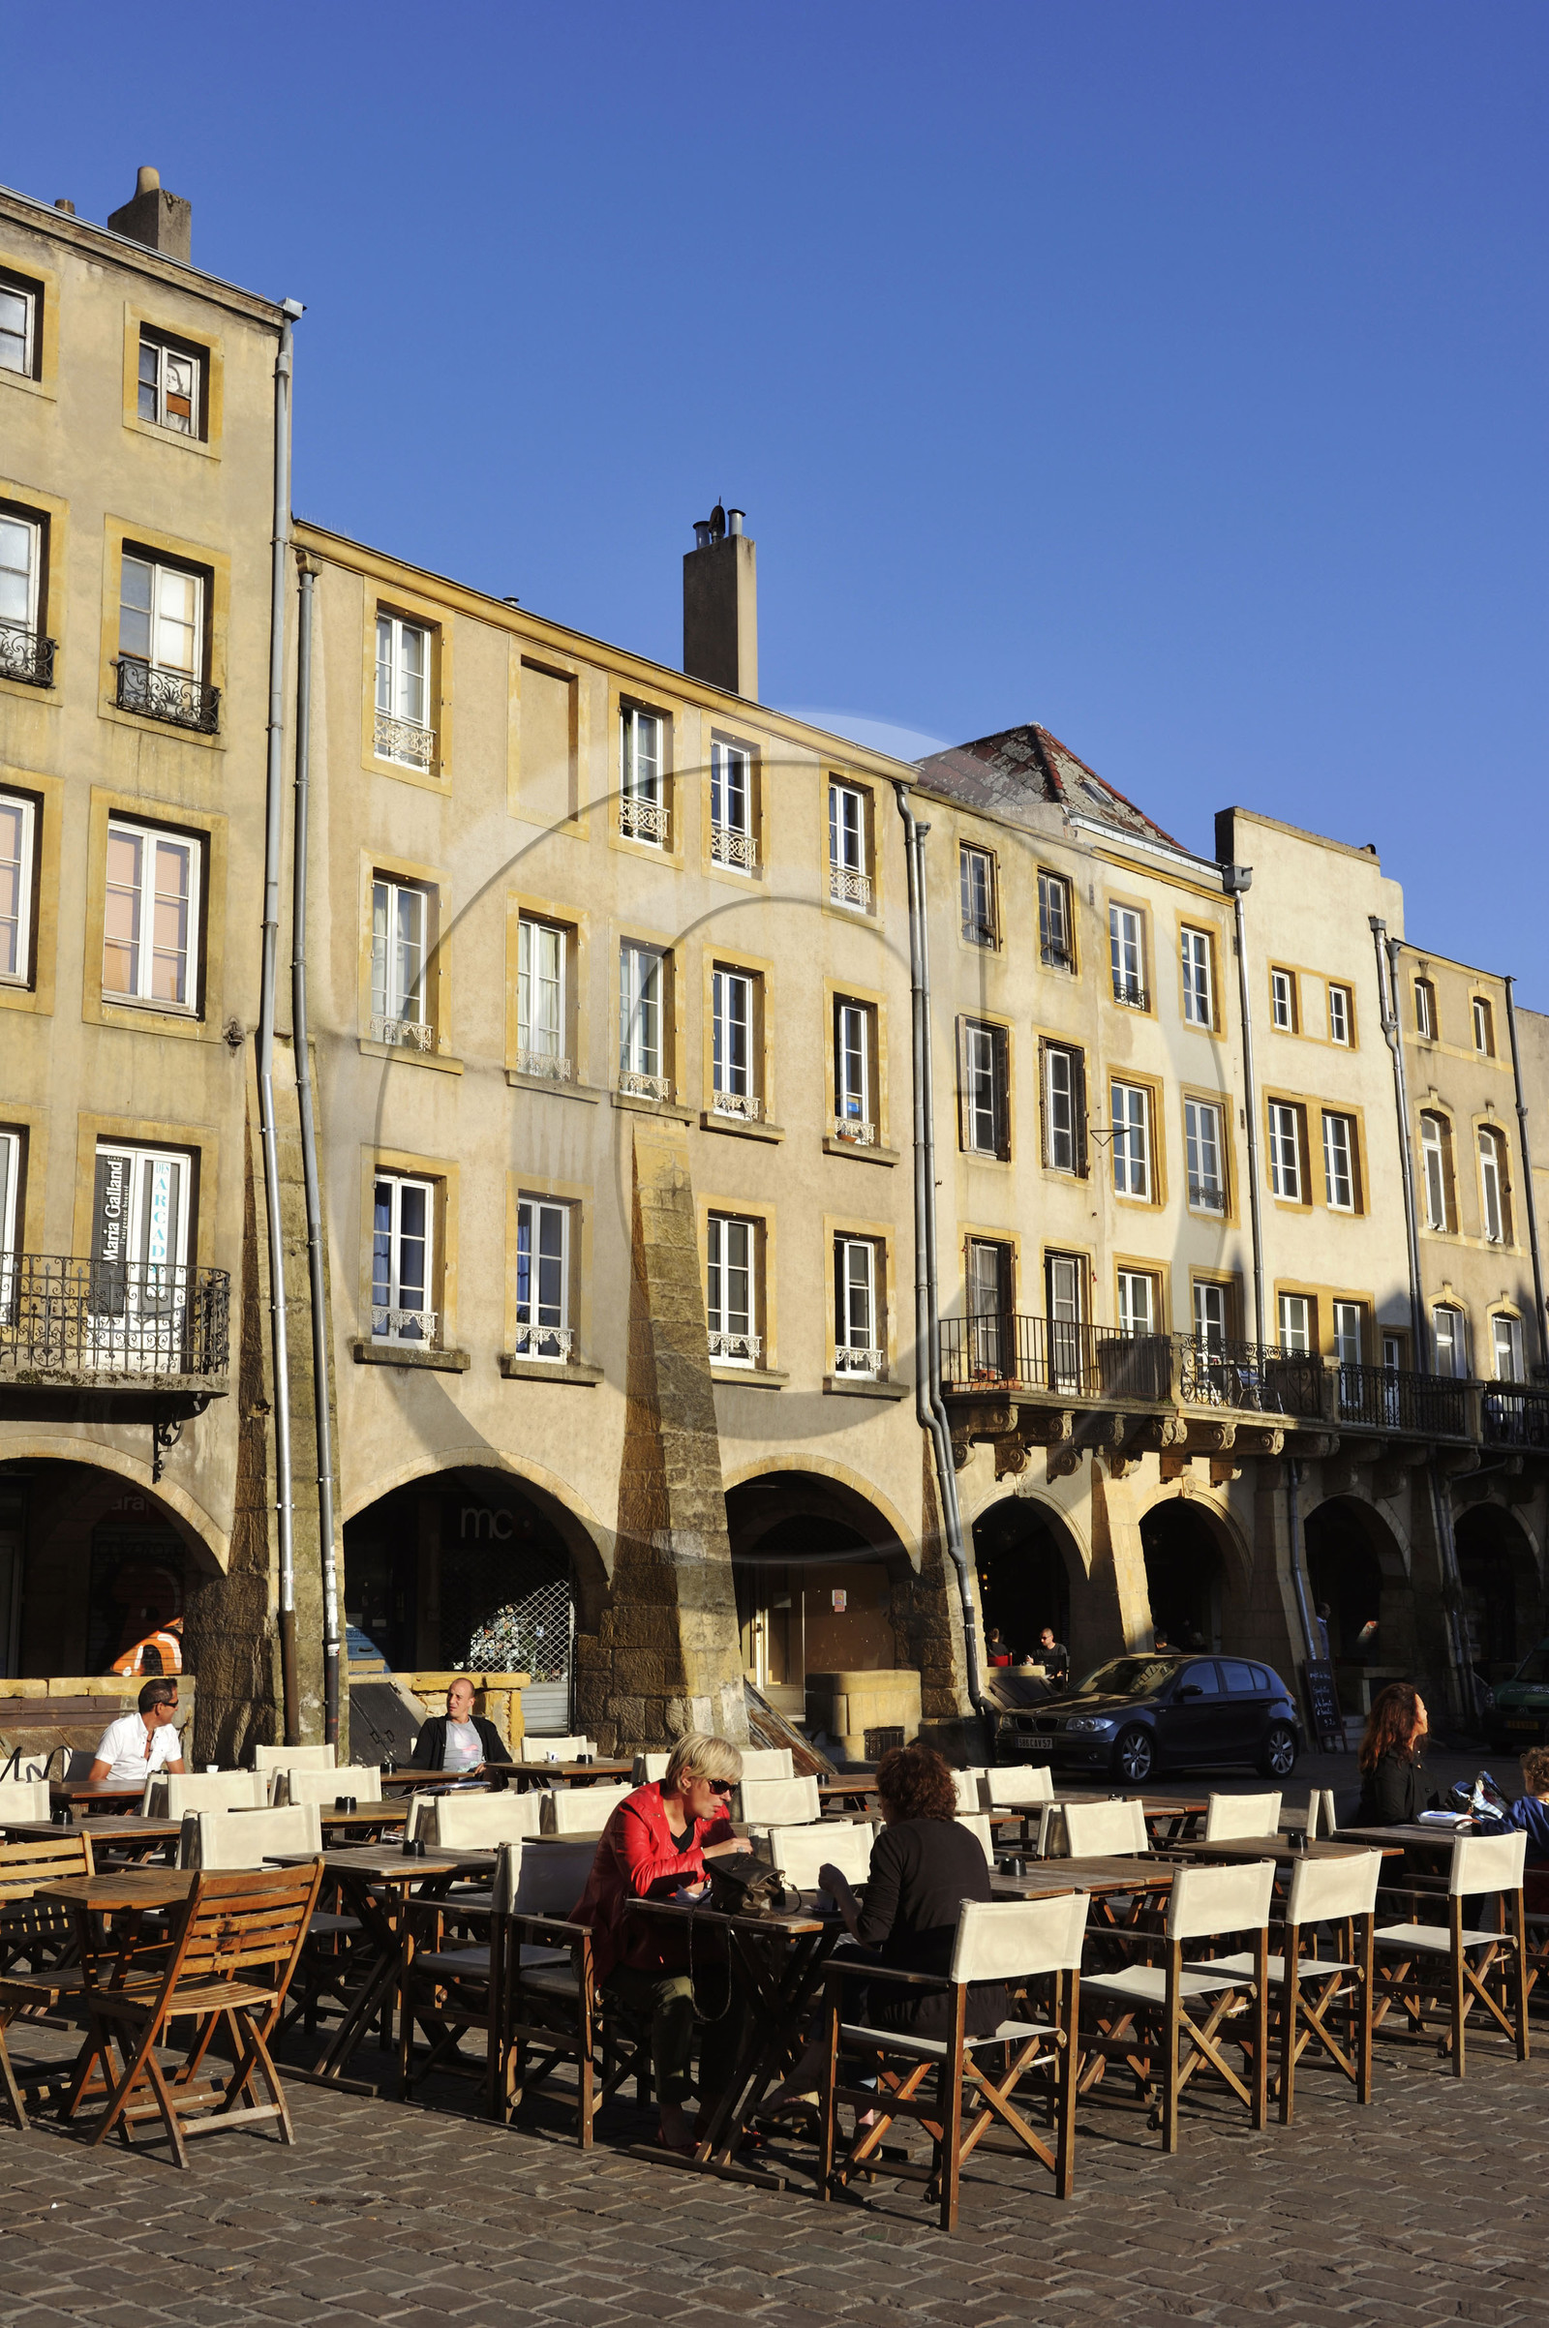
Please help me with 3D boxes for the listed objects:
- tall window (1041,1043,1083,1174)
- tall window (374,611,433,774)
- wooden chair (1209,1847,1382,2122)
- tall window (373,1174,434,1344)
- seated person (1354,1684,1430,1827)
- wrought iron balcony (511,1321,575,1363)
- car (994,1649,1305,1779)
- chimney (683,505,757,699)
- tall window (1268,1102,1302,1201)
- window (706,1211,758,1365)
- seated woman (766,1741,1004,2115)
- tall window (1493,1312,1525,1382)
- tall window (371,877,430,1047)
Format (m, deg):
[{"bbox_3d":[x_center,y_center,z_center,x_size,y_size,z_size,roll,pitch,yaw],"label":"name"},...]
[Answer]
[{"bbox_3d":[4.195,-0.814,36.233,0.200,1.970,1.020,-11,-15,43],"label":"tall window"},{"bbox_3d":[-3.954,-4.989,25.875,0.150,1.526,0.806,-11,-15,42],"label":"tall window"},{"bbox_3d":[1.723,2.818,8.516,0.550,0.860,0.580,10,-15,-43],"label":"wooden chair"},{"bbox_3d":[-3.969,1.018,26.292,0.180,1.744,0.921,-10,-14,42],"label":"tall window"},{"bbox_3d":[3.357,3.423,12.741,0.700,1.370,0.500,-2,-11,10],"label":"seated person"},{"bbox_3d":[-2.443,1.874,25.916,0.100,0.360,0.860,-11,-15,42],"label":"wrought iron balcony"},{"bbox_3d":[4.293,6.219,27.728,4.230,1.420,1.750,10,-15,-44],"label":"car"},{"bbox_3d":[-0.769,-7.904,34.829,1.049,2.826,0.378,-10,-14,41],"label":"chimney"},{"bbox_3d":[7.749,-0.199,37.406,0.150,1.454,0.749,-11,-15,43],"label":"tall window"},{"bbox_3d":[-0.502,1.574,30.062,0.200,1.820,1.030,-11,-15,42],"label":"window"},{"bbox_3d":[0.323,2.407,7.404,0.500,1.280,0.850,9,-15,-42],"label":"seated woman"},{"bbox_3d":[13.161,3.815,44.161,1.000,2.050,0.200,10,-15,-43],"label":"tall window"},{"bbox_3d":[-4.059,-2.164,26.407,0.150,1.706,0.919,-9,-12,40],"label":"tall window"}]

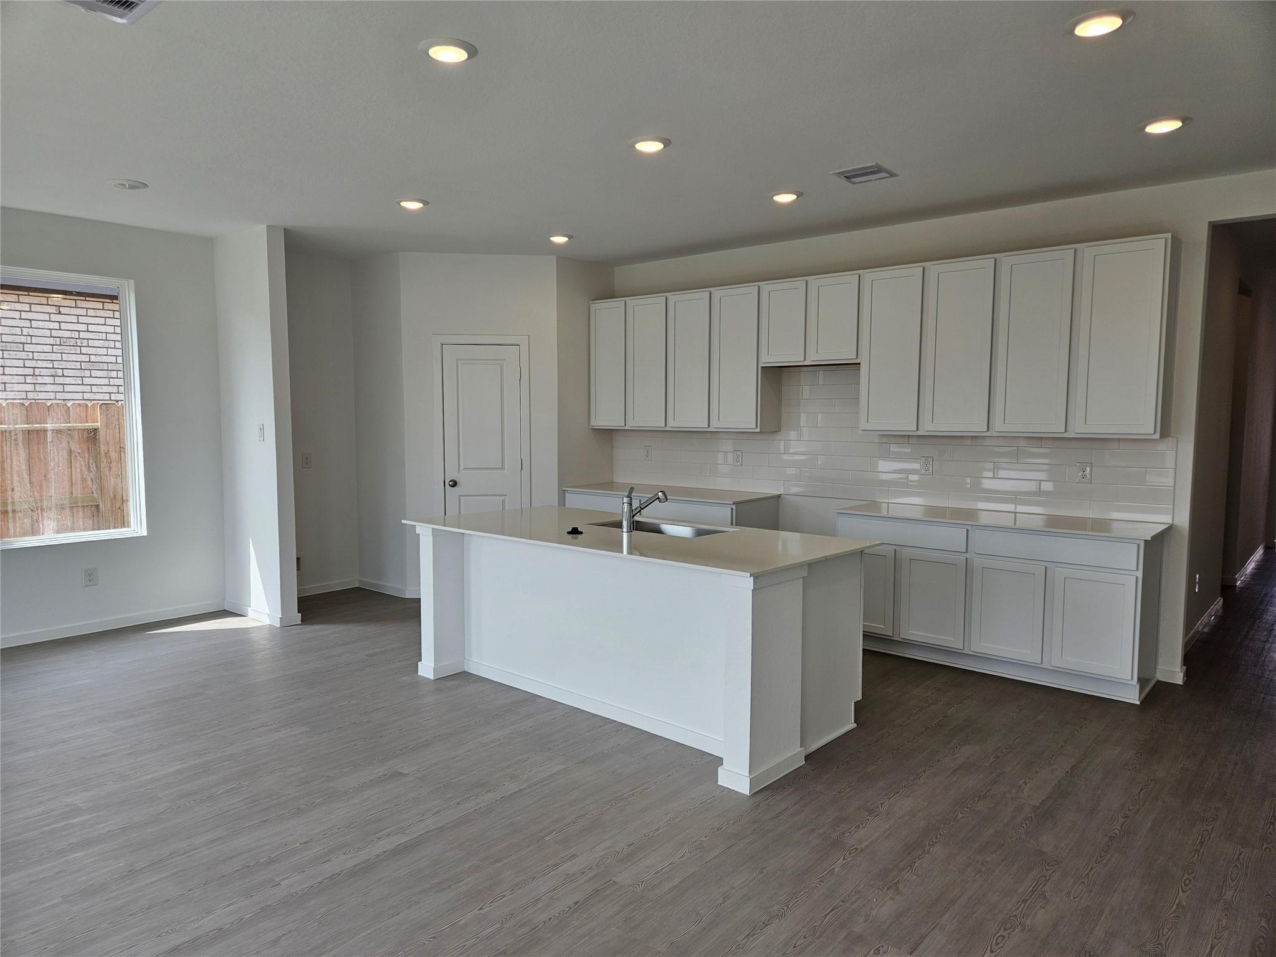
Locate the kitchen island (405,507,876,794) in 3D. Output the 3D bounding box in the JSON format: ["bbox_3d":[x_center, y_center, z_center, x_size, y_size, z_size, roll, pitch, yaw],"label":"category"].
[{"bbox_3d":[-0.088,0.715,4.542,2.416,0.882,1.118,4,6,41],"label":"kitchen island"}]

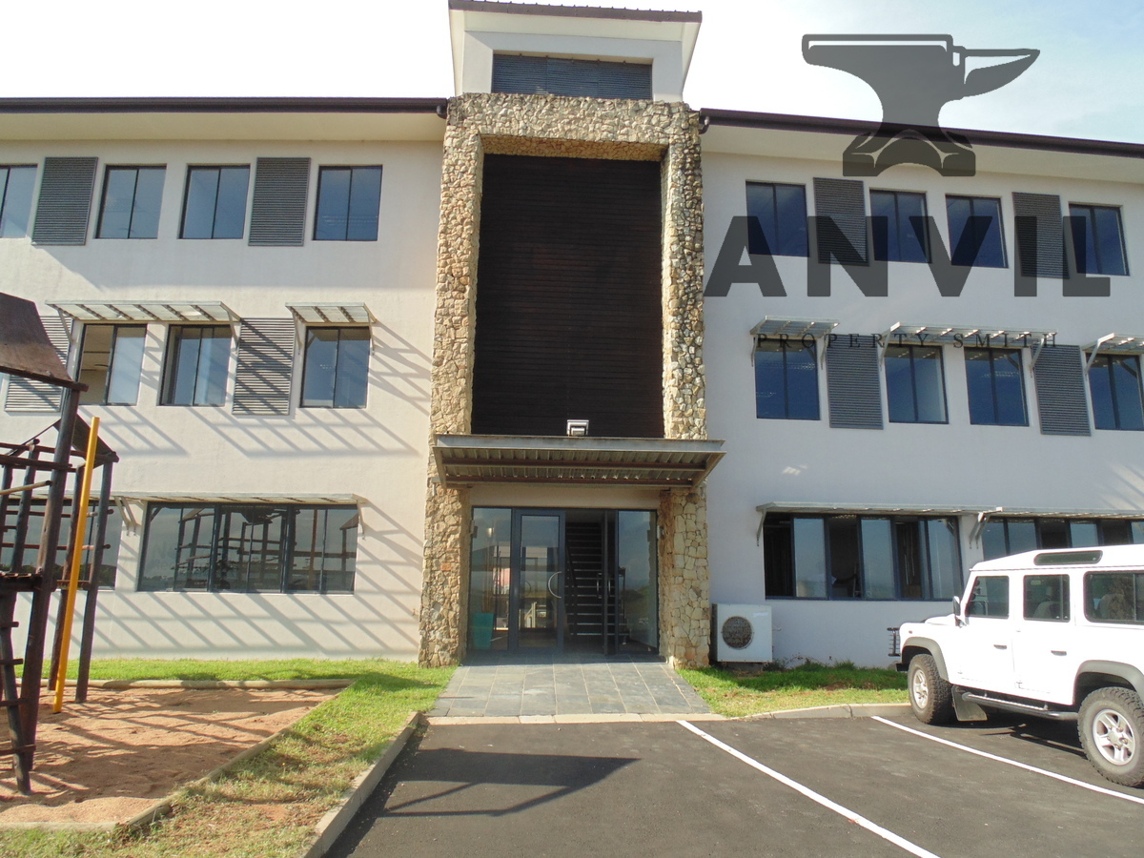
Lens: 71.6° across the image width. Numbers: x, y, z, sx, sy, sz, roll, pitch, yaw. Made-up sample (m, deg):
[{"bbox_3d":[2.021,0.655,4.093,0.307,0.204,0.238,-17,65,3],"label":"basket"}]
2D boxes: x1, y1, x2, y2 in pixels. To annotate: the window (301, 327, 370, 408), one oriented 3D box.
[{"bbox_3d":[-4.182,-1.086,14.107,1.171,1.490,0.120,0,-11,1],"label":"window"}]

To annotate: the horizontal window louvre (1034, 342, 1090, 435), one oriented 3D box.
[{"bbox_3d":[9.139,-0.724,14.809,0.987,1.739,0.080,2,-11,-6],"label":"horizontal window louvre"}]

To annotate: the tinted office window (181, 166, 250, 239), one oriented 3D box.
[{"bbox_3d":[-6.796,-4.316,15.156,1.233,1.535,0.100,1,-11,1],"label":"tinted office window"}]

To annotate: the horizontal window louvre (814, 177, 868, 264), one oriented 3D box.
[{"bbox_3d":[5.087,-3.902,14.968,0.987,1.738,0.080,2,-11,-6],"label":"horizontal window louvre"}]

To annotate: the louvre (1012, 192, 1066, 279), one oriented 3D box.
[{"bbox_3d":[9.119,-3.766,15.410,0.987,1.738,0.080,2,-11,-6],"label":"louvre"}]

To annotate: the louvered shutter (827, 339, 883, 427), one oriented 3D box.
[{"bbox_3d":[5.158,-0.869,14.478,1.000,1.752,0.080,2,-11,-7],"label":"louvered shutter"}]

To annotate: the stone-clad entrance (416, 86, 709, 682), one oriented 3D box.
[{"bbox_3d":[-0.048,-1.004,13.485,4.428,9.615,1.050,1,-11,-3],"label":"stone-clad entrance"}]

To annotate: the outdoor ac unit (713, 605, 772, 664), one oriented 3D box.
[{"bbox_3d":[2.883,3.461,13.482,0.950,0.935,0.360,2,-11,-6],"label":"outdoor ac unit"}]

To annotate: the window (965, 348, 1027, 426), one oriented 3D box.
[{"bbox_3d":[8.004,-0.765,15.027,1.171,1.490,0.120,2,-11,-6],"label":"window"}]

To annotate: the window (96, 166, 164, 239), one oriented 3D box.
[{"bbox_3d":[-8.405,-4.331,15.181,1.200,1.535,0.100,1,-11,1],"label":"window"}]

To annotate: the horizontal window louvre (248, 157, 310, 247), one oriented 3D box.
[{"bbox_3d":[-5.378,-4.192,14.643,0.996,1.759,0.080,0,-11,1],"label":"horizontal window louvre"}]

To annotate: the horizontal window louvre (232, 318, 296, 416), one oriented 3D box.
[{"bbox_3d":[-5.578,-1.142,14.399,1.015,1.802,0.090,1,-11,1],"label":"horizontal window louvre"}]

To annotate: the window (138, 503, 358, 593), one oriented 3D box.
[{"bbox_3d":[-5.627,2.089,13.894,3.749,1.552,0.100,1,-11,1],"label":"window"}]

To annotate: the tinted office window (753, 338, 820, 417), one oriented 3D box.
[{"bbox_3d":[3.936,-0.906,14.478,1.197,1.510,0.100,2,-11,-7],"label":"tinted office window"}]

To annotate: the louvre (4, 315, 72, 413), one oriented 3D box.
[{"bbox_3d":[-9.463,-1.144,14.091,0.996,1.751,0.080,0,-11,1],"label":"louvre"}]

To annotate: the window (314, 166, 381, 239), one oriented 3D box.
[{"bbox_3d":[-4.141,-4.182,14.726,1.171,1.490,0.120,0,-11,1],"label":"window"}]

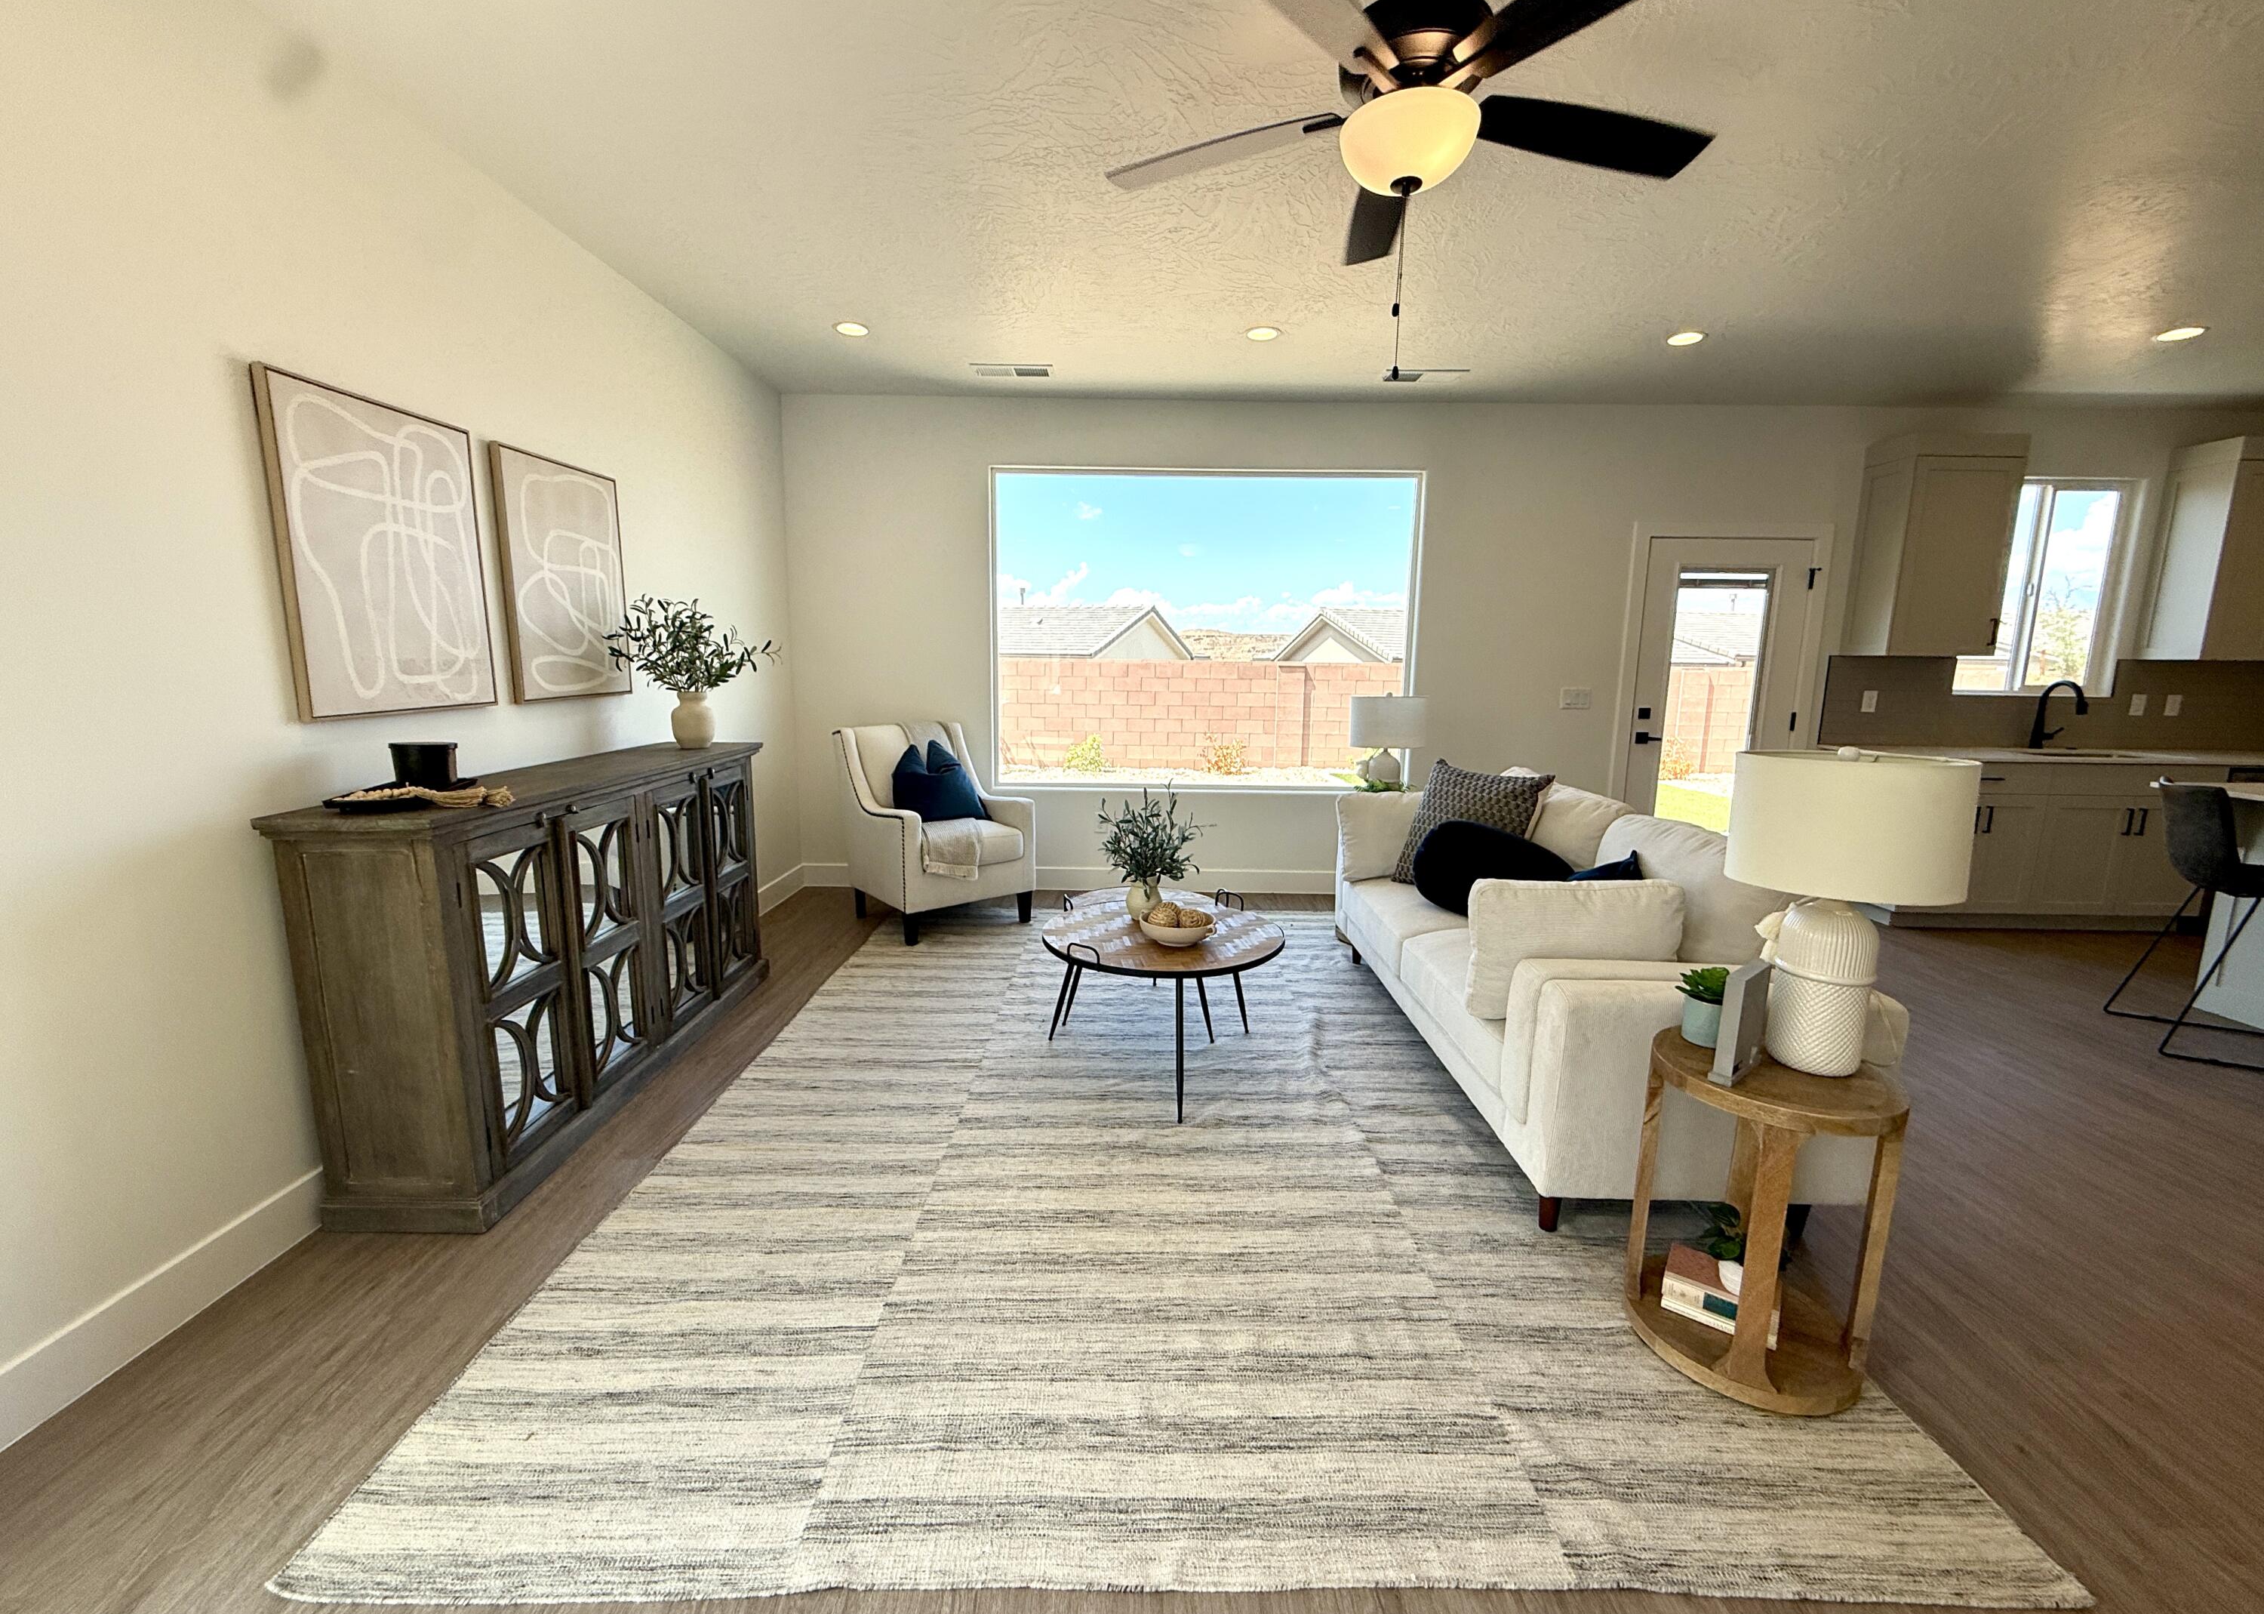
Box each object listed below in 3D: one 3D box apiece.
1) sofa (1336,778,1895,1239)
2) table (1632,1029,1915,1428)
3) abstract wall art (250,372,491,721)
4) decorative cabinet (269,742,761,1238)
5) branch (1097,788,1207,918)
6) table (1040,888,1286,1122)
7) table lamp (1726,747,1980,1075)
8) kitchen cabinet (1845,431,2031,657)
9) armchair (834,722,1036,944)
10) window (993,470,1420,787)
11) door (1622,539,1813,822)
[{"bbox_3d":[1.385,0.418,3.184,0.890,0.920,2.150,1,9,0],"label":"sofa"},{"bbox_3d":[1.250,0.803,1.838,0.415,0.605,0.415,1,9,0],"label":"table"},{"bbox_3d":[-1.914,-0.636,2.373,0.040,0.774,0.630,1,9,0],"label":"abstract wall art"},{"bbox_3d":[-1.727,0.375,2.967,0.405,0.975,1.835,1,9,0],"label":"decorative cabinet"},{"bbox_3d":[0.061,0.154,3.016,0.365,0.460,0.340,1,9,0],"label":"branch"},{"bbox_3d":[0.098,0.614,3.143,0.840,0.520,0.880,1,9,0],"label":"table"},{"bbox_3d":[1.337,0.197,1.753,0.386,0.620,0.386,1,9,0],"label":"table lamp"},{"bbox_3d":[4.320,-1.380,4.948,0.580,1.119,0.330,1,9,0],"label":"kitchen cabinet"},{"bbox_3d":[-1.032,0.081,4.809,0.710,1.000,0.770,-7,12,-38],"label":"armchair"},{"bbox_3d":[0.412,-0.977,5.201,2.390,1.770,0.100,1,9,0],"label":"window"},{"bbox_3d":[3.332,-0.498,5.279,0.914,2.013,0.045,1,9,0],"label":"door"}]

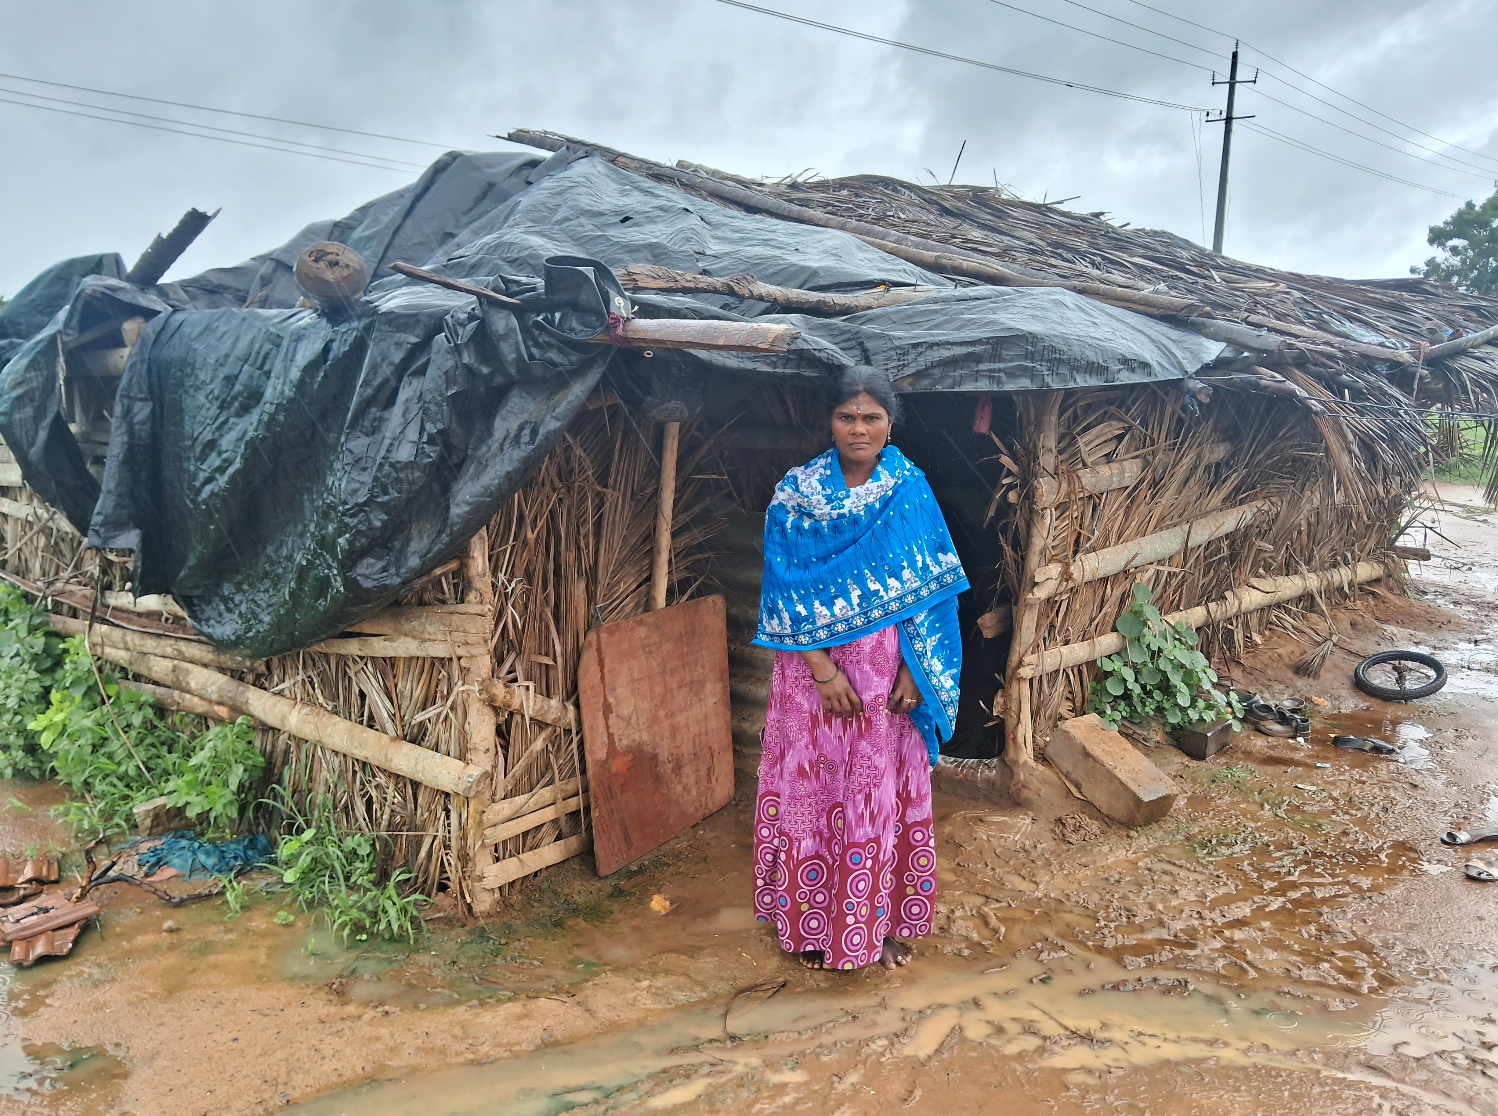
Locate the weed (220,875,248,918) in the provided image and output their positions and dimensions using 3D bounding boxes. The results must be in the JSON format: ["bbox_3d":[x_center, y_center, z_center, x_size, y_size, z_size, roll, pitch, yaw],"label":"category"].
[{"bbox_3d":[-1.422,0.940,3.105,0.075,0.105,0.070,1,9,0],"label":"weed"}]

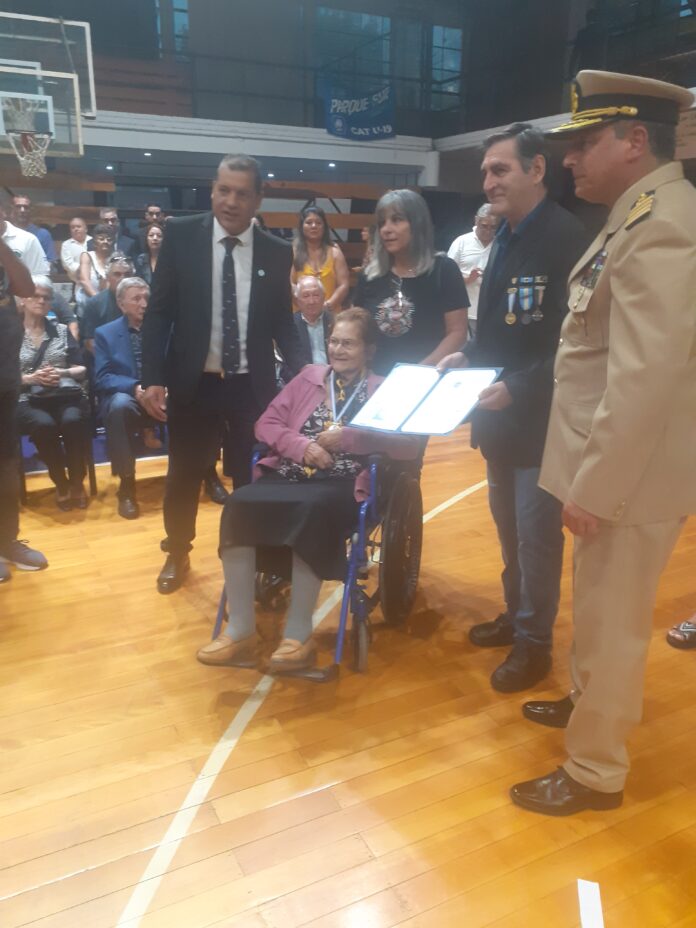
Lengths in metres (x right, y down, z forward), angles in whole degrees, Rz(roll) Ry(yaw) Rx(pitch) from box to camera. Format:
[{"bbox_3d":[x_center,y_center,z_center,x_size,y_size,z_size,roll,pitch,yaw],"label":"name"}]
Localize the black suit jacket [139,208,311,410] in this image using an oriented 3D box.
[{"bbox_3d":[-0.490,-0.636,2.979,0.640,0.780,0.340,0,18,-3],"label":"black suit jacket"}]

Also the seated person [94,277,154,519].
[{"bbox_3d":[-1.154,-0.418,4.092,0.580,1.230,0.800,-8,20,-26],"label":"seated person"}]

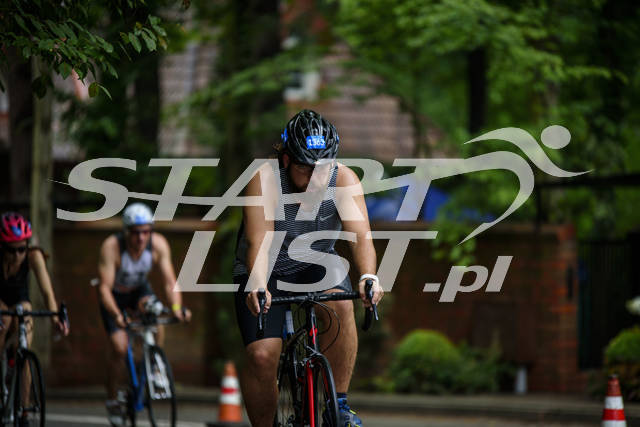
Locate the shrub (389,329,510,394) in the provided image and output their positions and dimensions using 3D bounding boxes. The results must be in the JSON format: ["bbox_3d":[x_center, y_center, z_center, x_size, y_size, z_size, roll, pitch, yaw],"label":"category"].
[{"bbox_3d":[1.350,1.540,37.200,1.270,0.690,0.850,0,-2,0],"label":"shrub"}]

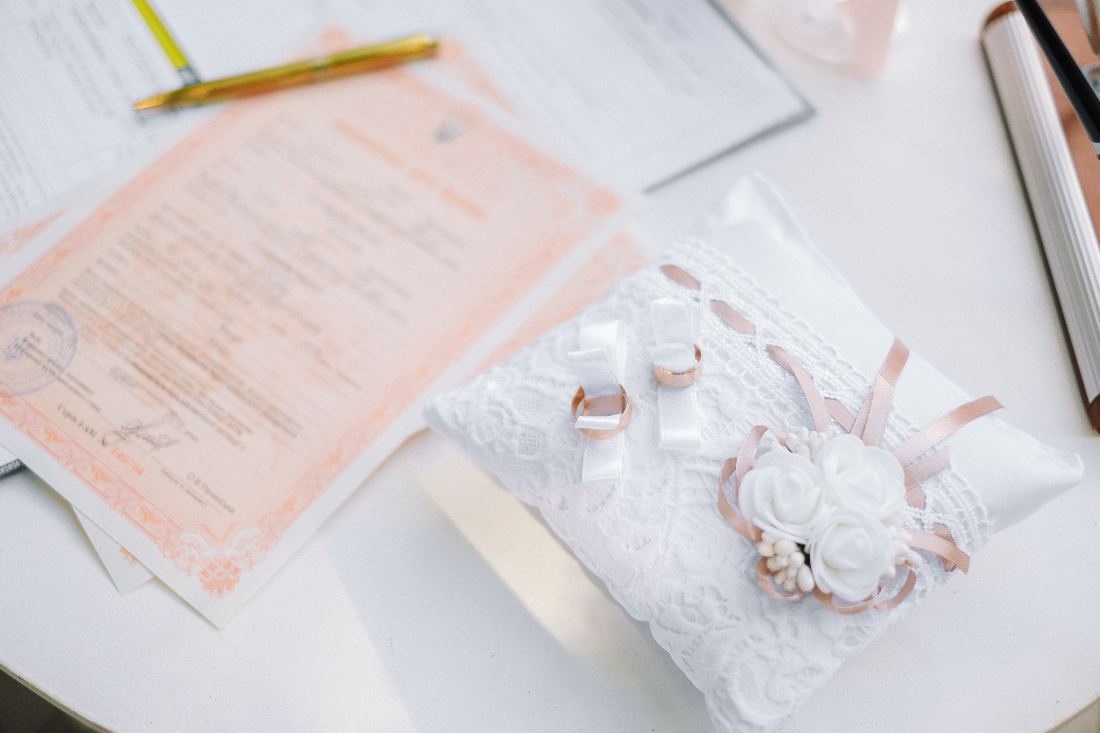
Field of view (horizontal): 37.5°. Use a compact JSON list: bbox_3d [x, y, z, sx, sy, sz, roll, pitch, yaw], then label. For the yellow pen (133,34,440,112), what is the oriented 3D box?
[{"bbox_3d":[-0.119,-0.132,0.735,0.140,0.010,0.010,-13,58,-9],"label":"yellow pen"}]

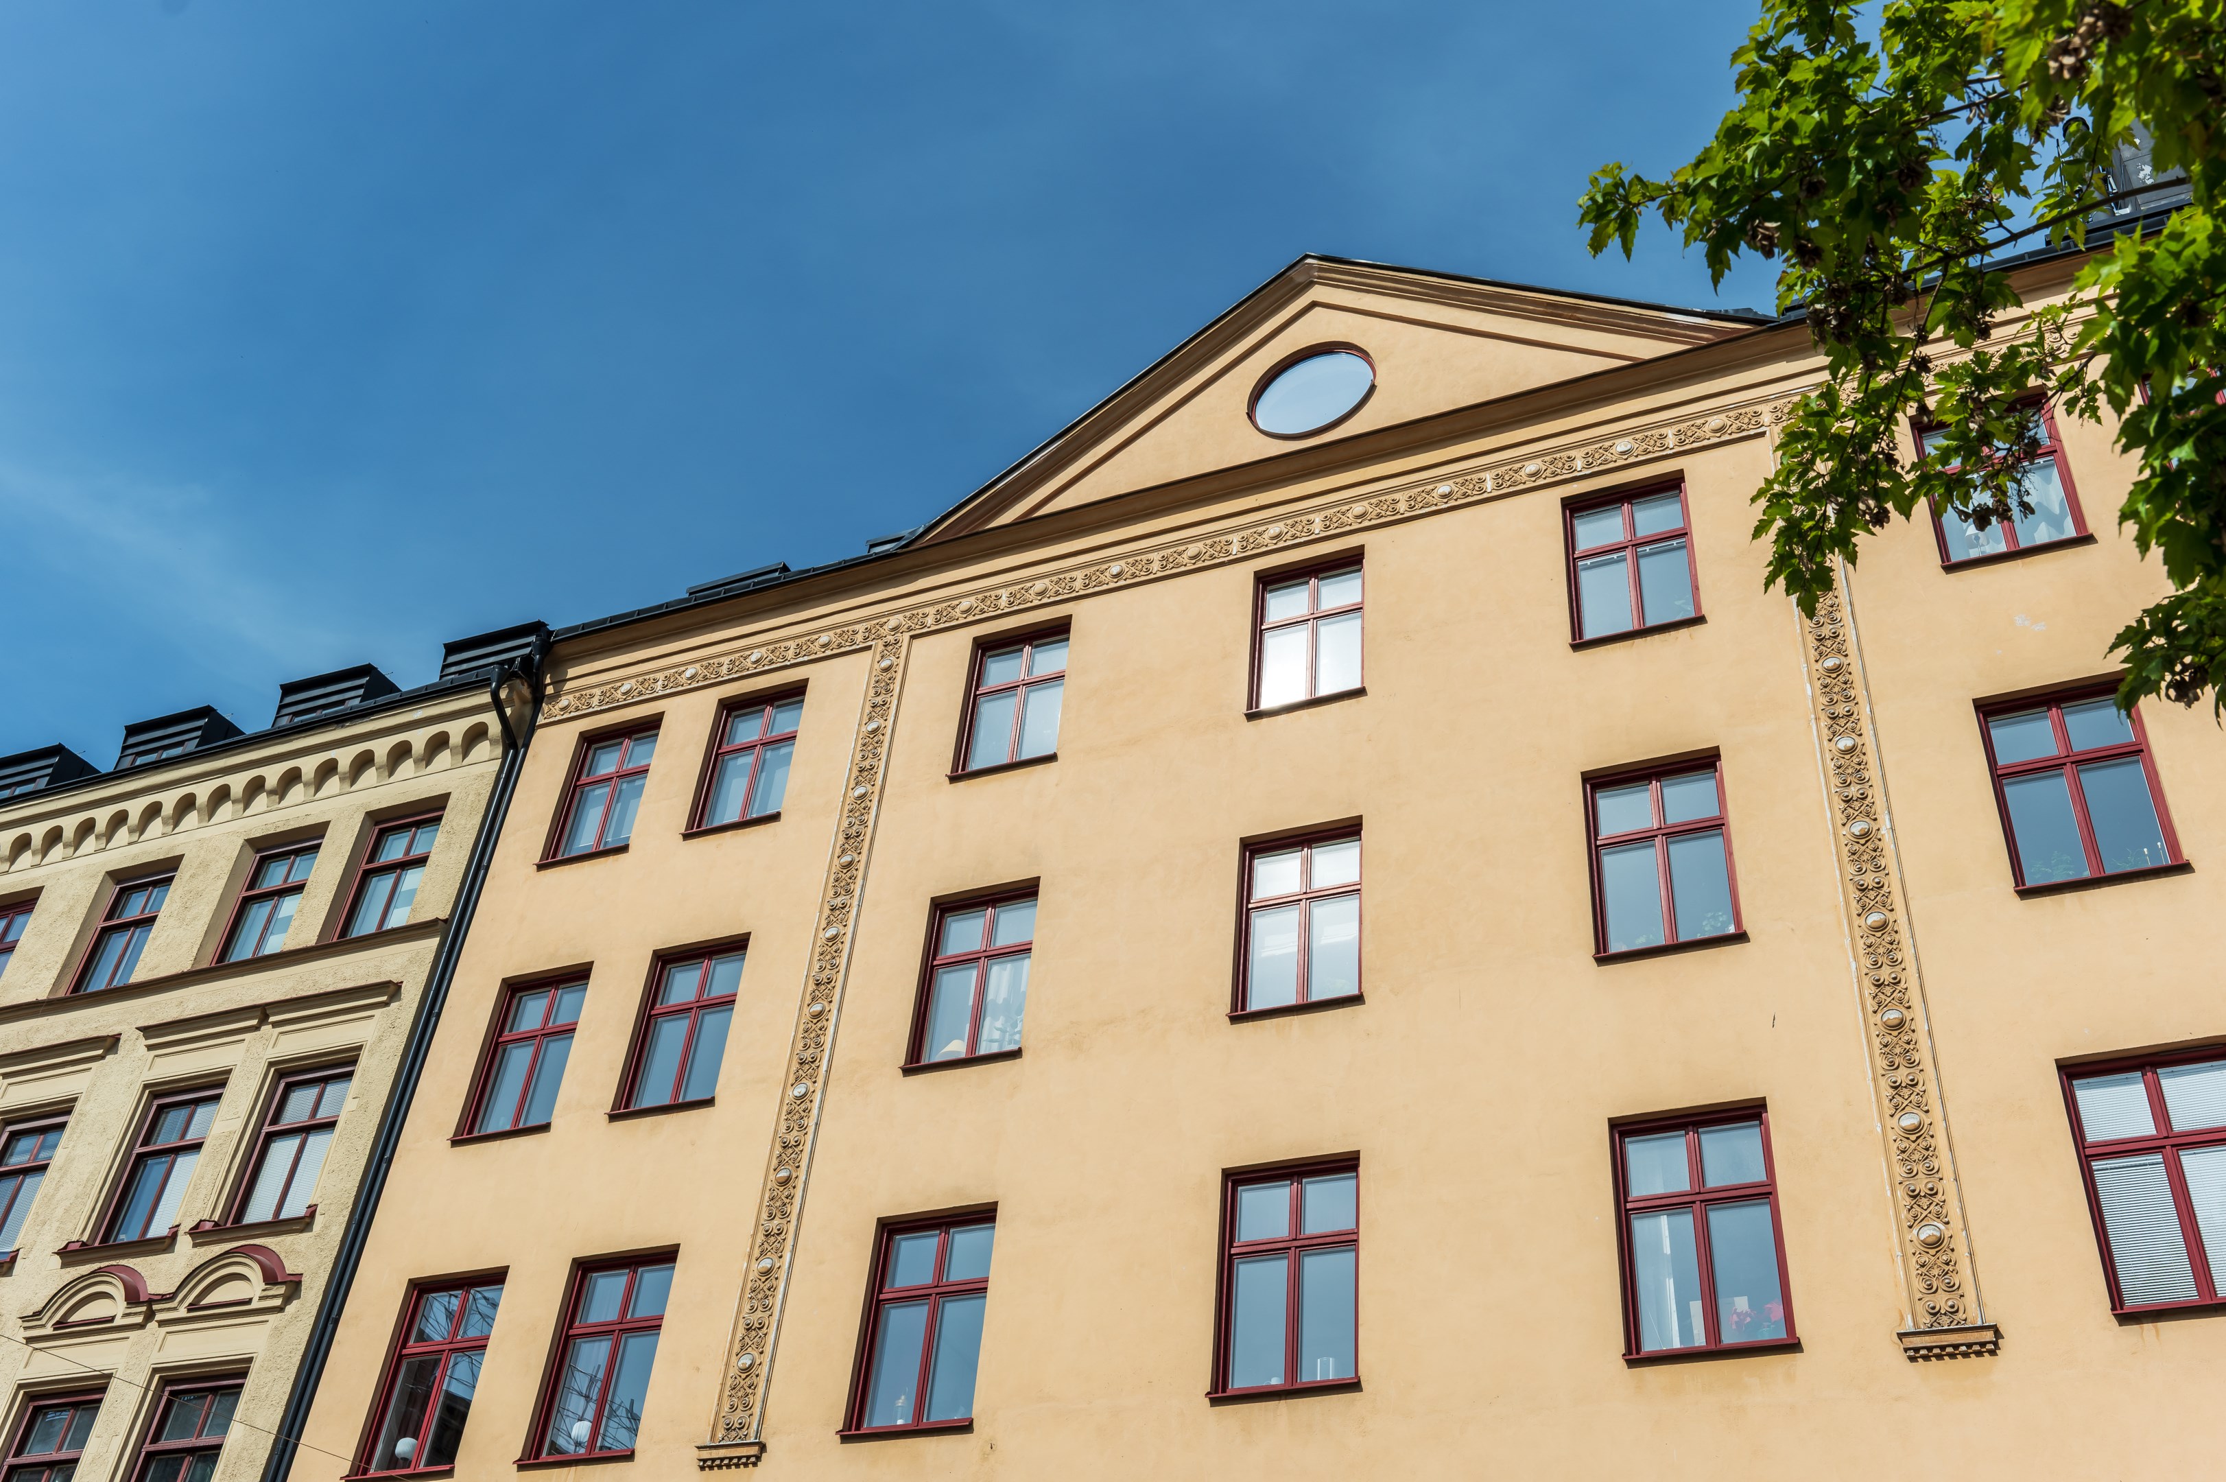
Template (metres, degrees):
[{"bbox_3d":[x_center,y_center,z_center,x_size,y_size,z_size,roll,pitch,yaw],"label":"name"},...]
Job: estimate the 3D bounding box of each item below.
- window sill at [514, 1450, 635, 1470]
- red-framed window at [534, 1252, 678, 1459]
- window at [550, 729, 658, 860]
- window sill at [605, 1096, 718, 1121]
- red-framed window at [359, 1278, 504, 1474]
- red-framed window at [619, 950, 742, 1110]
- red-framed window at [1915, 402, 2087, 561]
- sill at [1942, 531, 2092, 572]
[{"bbox_3d":[-4.547,6.087,17.825,1.220,0.070,0.150,-12,-43,21],"label":"window sill"},{"bbox_3d":[-4.434,5.405,18.496,1.160,1.880,0.140,-12,-43,21],"label":"red-framed window"},{"bbox_3d":[-5.611,0.601,23.441,1.160,1.883,0.140,-12,-43,21],"label":"window"},{"bbox_3d":[-4.275,3.509,19.958,1.220,0.070,0.150,-12,-43,21],"label":"window sill"},{"bbox_3d":[-6.157,5.774,19.162,1.160,1.880,0.140,-12,-43,21],"label":"red-framed window"},{"bbox_3d":[-4.161,2.826,20.630,1.160,1.882,0.140,-12,-43,21],"label":"red-framed window"},{"bbox_3d":[7.715,-2.251,18.292,1.160,1.883,0.140,-12,-43,21],"label":"red-framed window"},{"bbox_3d":[7.601,-1.567,17.619,1.220,0.070,0.150,-12,-43,21],"label":"sill"}]

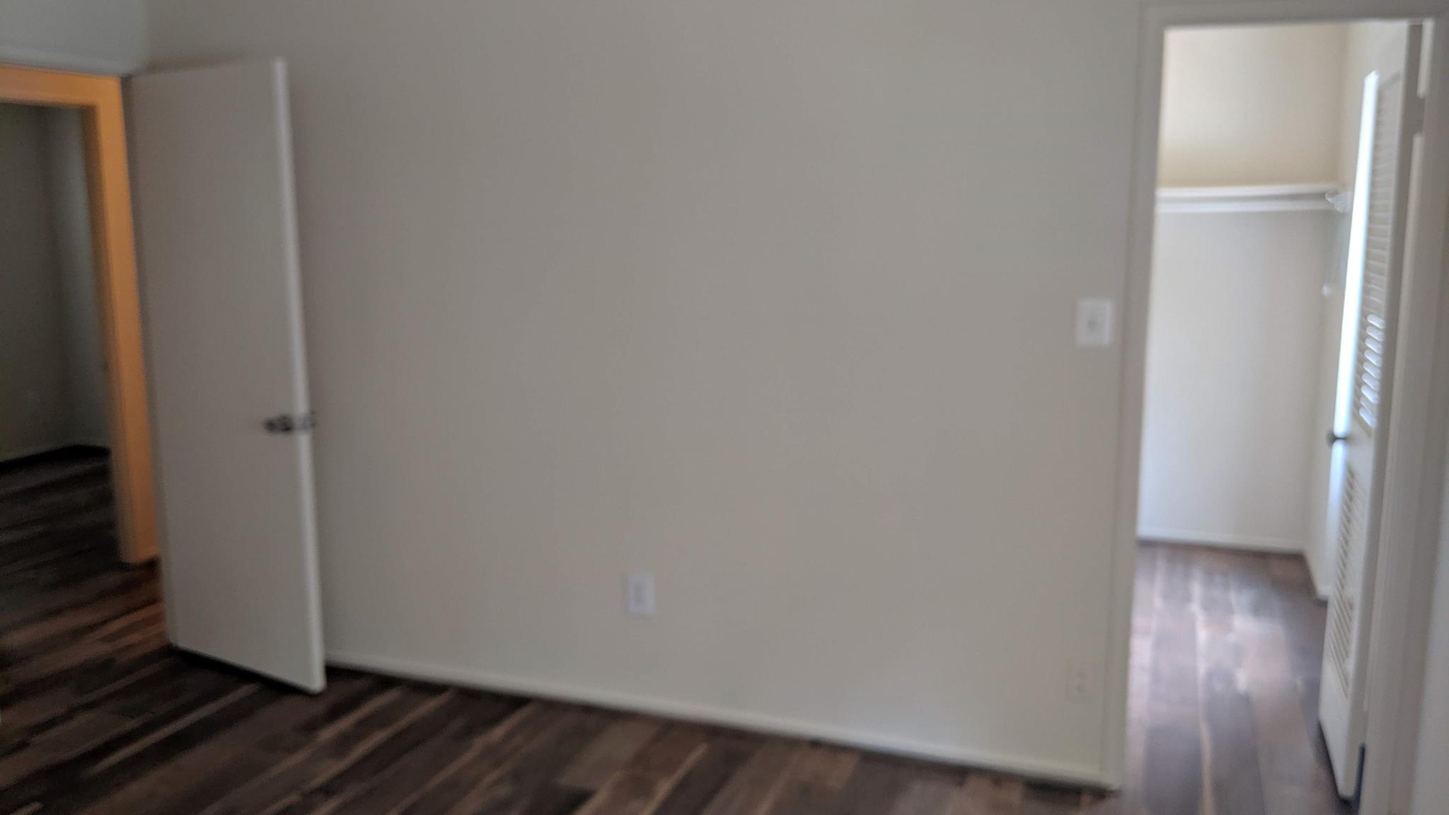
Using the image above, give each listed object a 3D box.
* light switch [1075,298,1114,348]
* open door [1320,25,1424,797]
[{"bbox_3d":[0.972,-0.222,2.970,0.076,0.118,0.013,3,10,19],"label":"light switch"},{"bbox_3d":[1.788,0.017,3.158,0.038,2.020,0.560,3,10,21],"label":"open door"}]

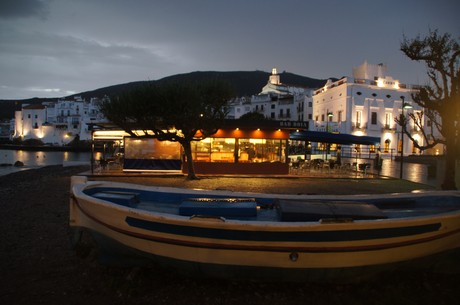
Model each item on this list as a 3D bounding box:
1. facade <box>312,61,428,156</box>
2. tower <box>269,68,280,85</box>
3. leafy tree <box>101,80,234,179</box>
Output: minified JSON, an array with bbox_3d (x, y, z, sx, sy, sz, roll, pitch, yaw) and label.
[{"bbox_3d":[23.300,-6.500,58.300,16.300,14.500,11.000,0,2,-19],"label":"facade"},{"bbox_3d":[21.600,-36.200,165.000,5.500,8.000,5.500,1,1,11],"label":"tower"},{"bbox_3d":[-2.900,-1.020,15.900,5.800,4.500,5.200,0,1,0],"label":"leafy tree"}]

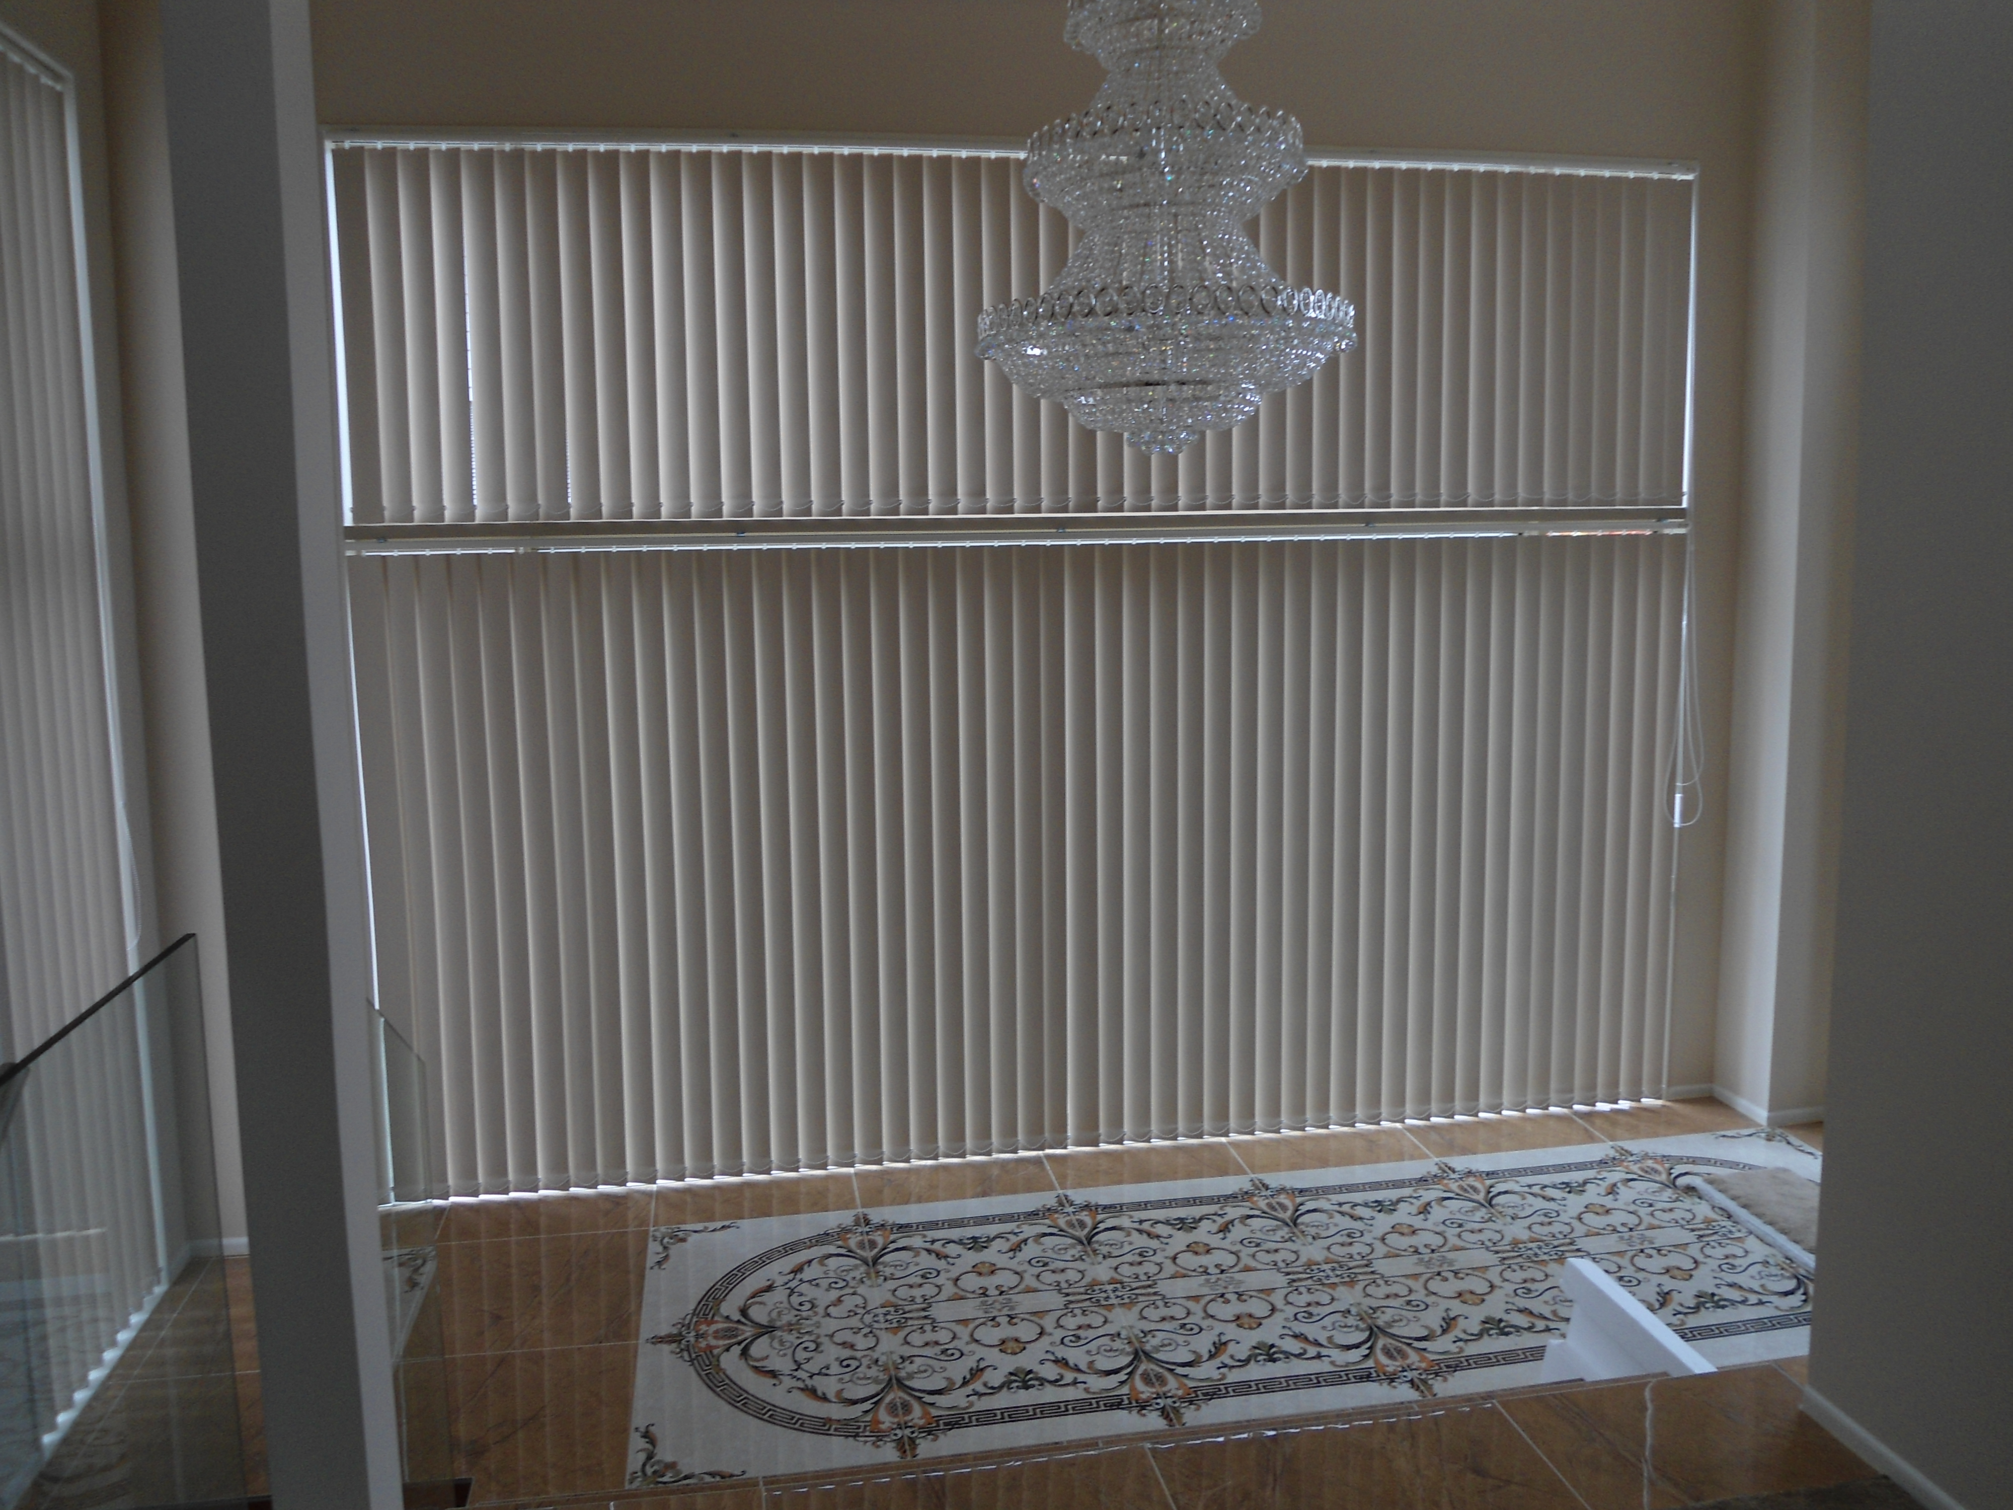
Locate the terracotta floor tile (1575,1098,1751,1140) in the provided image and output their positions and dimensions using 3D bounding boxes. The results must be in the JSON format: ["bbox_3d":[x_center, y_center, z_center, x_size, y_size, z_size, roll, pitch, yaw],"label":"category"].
[{"bbox_3d":[2.195,1.218,5.028,0.570,0.010,0.291,-2,8,-10],"label":"terracotta floor tile"}]

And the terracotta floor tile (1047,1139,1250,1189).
[{"bbox_3d":[0.437,1.288,4.727,0.600,0.010,0.291,-2,8,-10],"label":"terracotta floor tile"}]

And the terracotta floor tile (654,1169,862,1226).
[{"bbox_3d":[-0.745,1.335,4.525,0.600,0.010,0.291,-2,8,-10],"label":"terracotta floor tile"}]

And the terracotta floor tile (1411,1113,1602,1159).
[{"bbox_3d":[1.619,1.241,4.930,0.600,0.010,0.291,-2,8,-10],"label":"terracotta floor tile"}]

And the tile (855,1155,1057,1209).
[{"bbox_3d":[-0.154,1.311,4.626,0.600,0.010,0.291,-2,8,-10],"label":"tile"}]

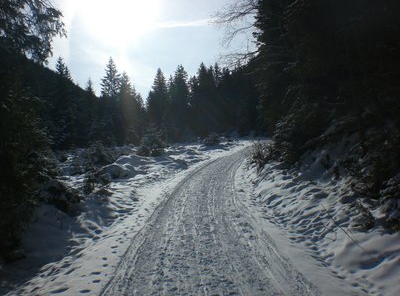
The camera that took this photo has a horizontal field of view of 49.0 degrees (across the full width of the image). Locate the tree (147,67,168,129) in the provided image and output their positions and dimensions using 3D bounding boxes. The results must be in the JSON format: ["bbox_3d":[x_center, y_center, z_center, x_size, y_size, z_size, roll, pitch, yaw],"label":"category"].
[{"bbox_3d":[-5.800,-5.600,60.000,3.400,10.400,3.400,0,0,0],"label":"tree"}]

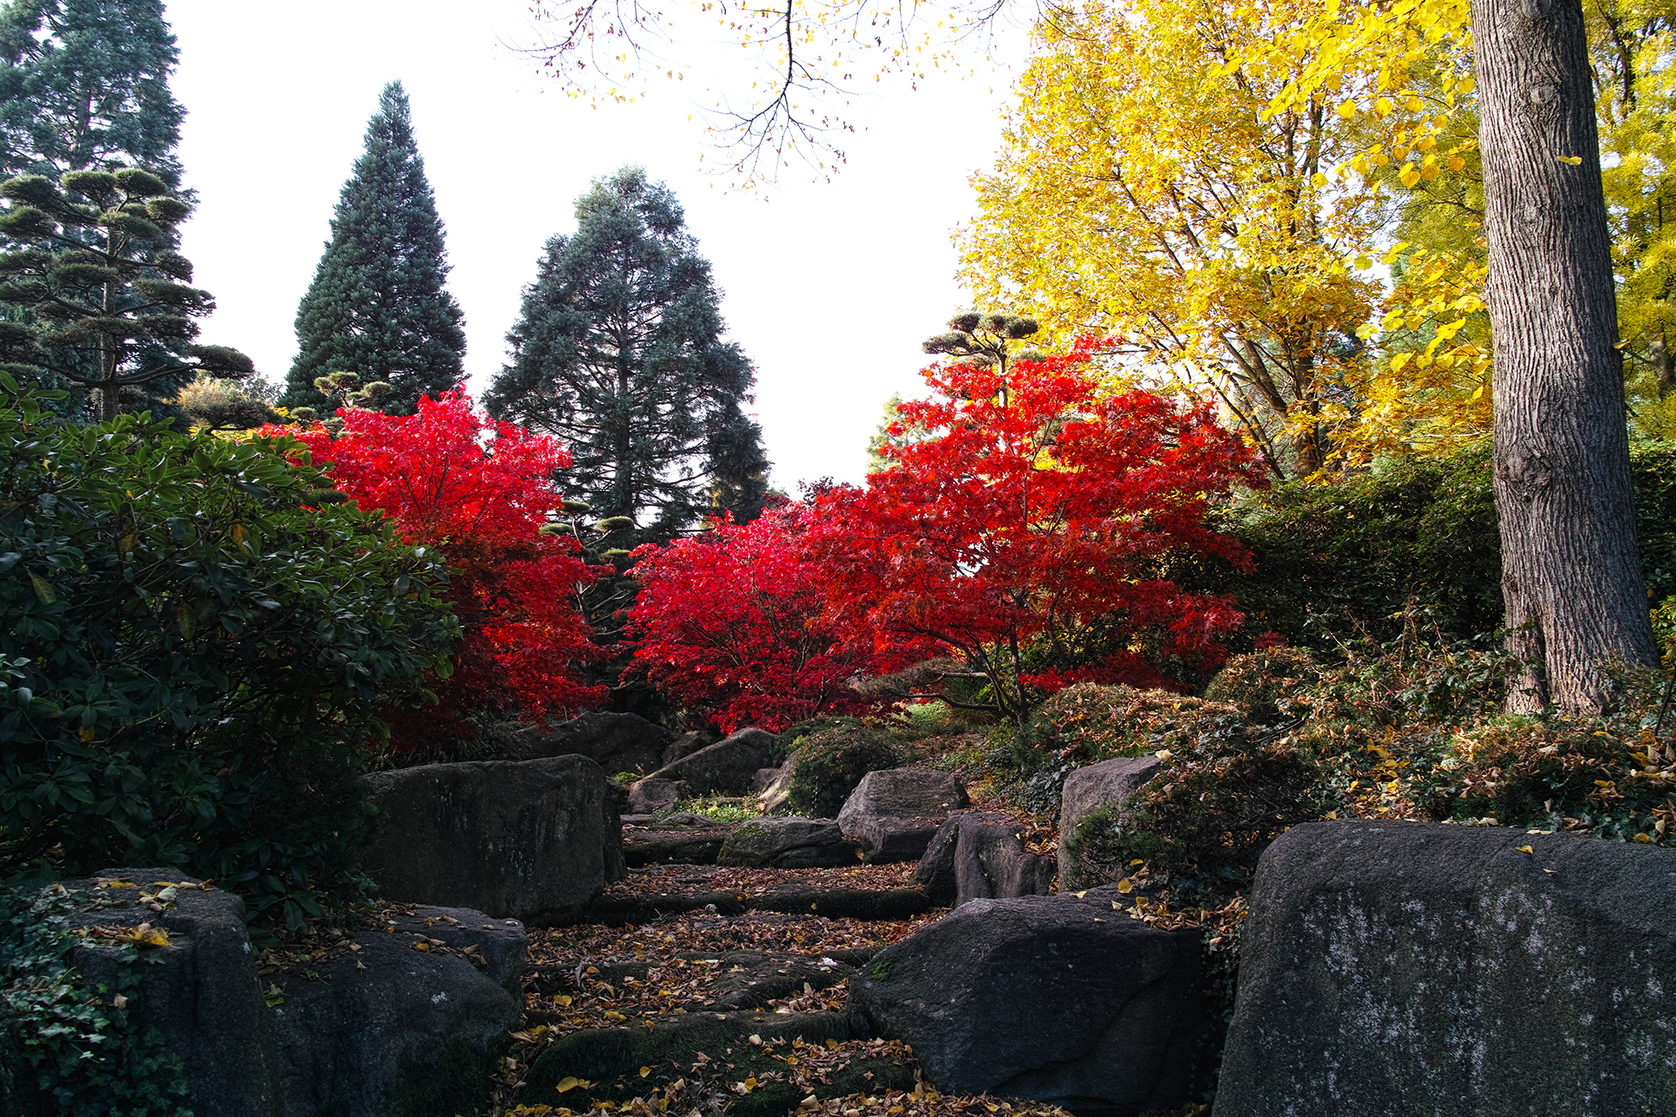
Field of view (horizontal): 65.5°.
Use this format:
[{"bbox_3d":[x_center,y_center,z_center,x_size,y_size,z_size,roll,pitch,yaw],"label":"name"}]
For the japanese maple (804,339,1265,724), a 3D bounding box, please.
[{"bbox_3d":[1.505,-0.235,9.959,3.520,2.989,3.168,0,-9,0],"label":"japanese maple"}]

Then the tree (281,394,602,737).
[{"bbox_3d":[-3.035,0.073,9.911,2.517,2.849,2.392,0,-9,0],"label":"tree"}]

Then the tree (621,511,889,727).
[{"bbox_3d":[-0.633,0.528,11.357,2.418,2.030,2.297,0,-9,0],"label":"tree"}]

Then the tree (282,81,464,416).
[{"bbox_3d":[-14.001,-4.656,39.211,6.113,20.823,6.113,0,-9,0],"label":"tree"}]

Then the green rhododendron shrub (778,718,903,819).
[{"bbox_3d":[0.014,1.472,9.082,0.876,0.712,0.832,0,-9,0],"label":"green rhododendron shrub"}]

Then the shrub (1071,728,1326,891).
[{"bbox_3d":[1.628,1.148,5.893,1.154,0.750,1.039,0,-9,0],"label":"shrub"}]

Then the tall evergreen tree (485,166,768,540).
[{"bbox_3d":[-5.463,-2.926,33.875,7.535,15.495,7.535,0,-9,0],"label":"tall evergreen tree"}]

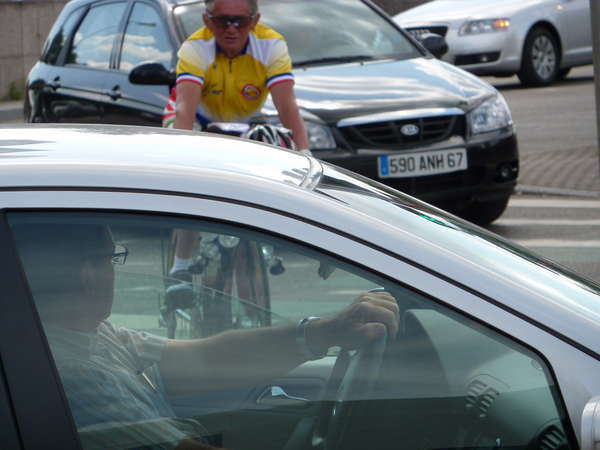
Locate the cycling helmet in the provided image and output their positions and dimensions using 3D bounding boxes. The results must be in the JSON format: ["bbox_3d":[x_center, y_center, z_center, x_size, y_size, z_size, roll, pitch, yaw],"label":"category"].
[{"bbox_3d":[-0.110,-0.280,13.800,0.205,0.160,0.270,-1,9,-7],"label":"cycling helmet"}]

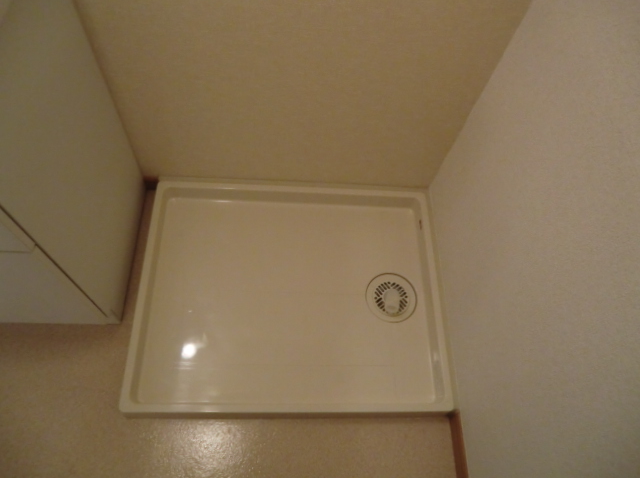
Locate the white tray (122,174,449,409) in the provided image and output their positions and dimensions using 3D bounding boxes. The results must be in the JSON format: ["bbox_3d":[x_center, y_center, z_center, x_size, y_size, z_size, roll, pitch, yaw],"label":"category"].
[{"bbox_3d":[-0.074,0.141,1.227,0.800,0.060,0.640,2,64,-4],"label":"white tray"}]

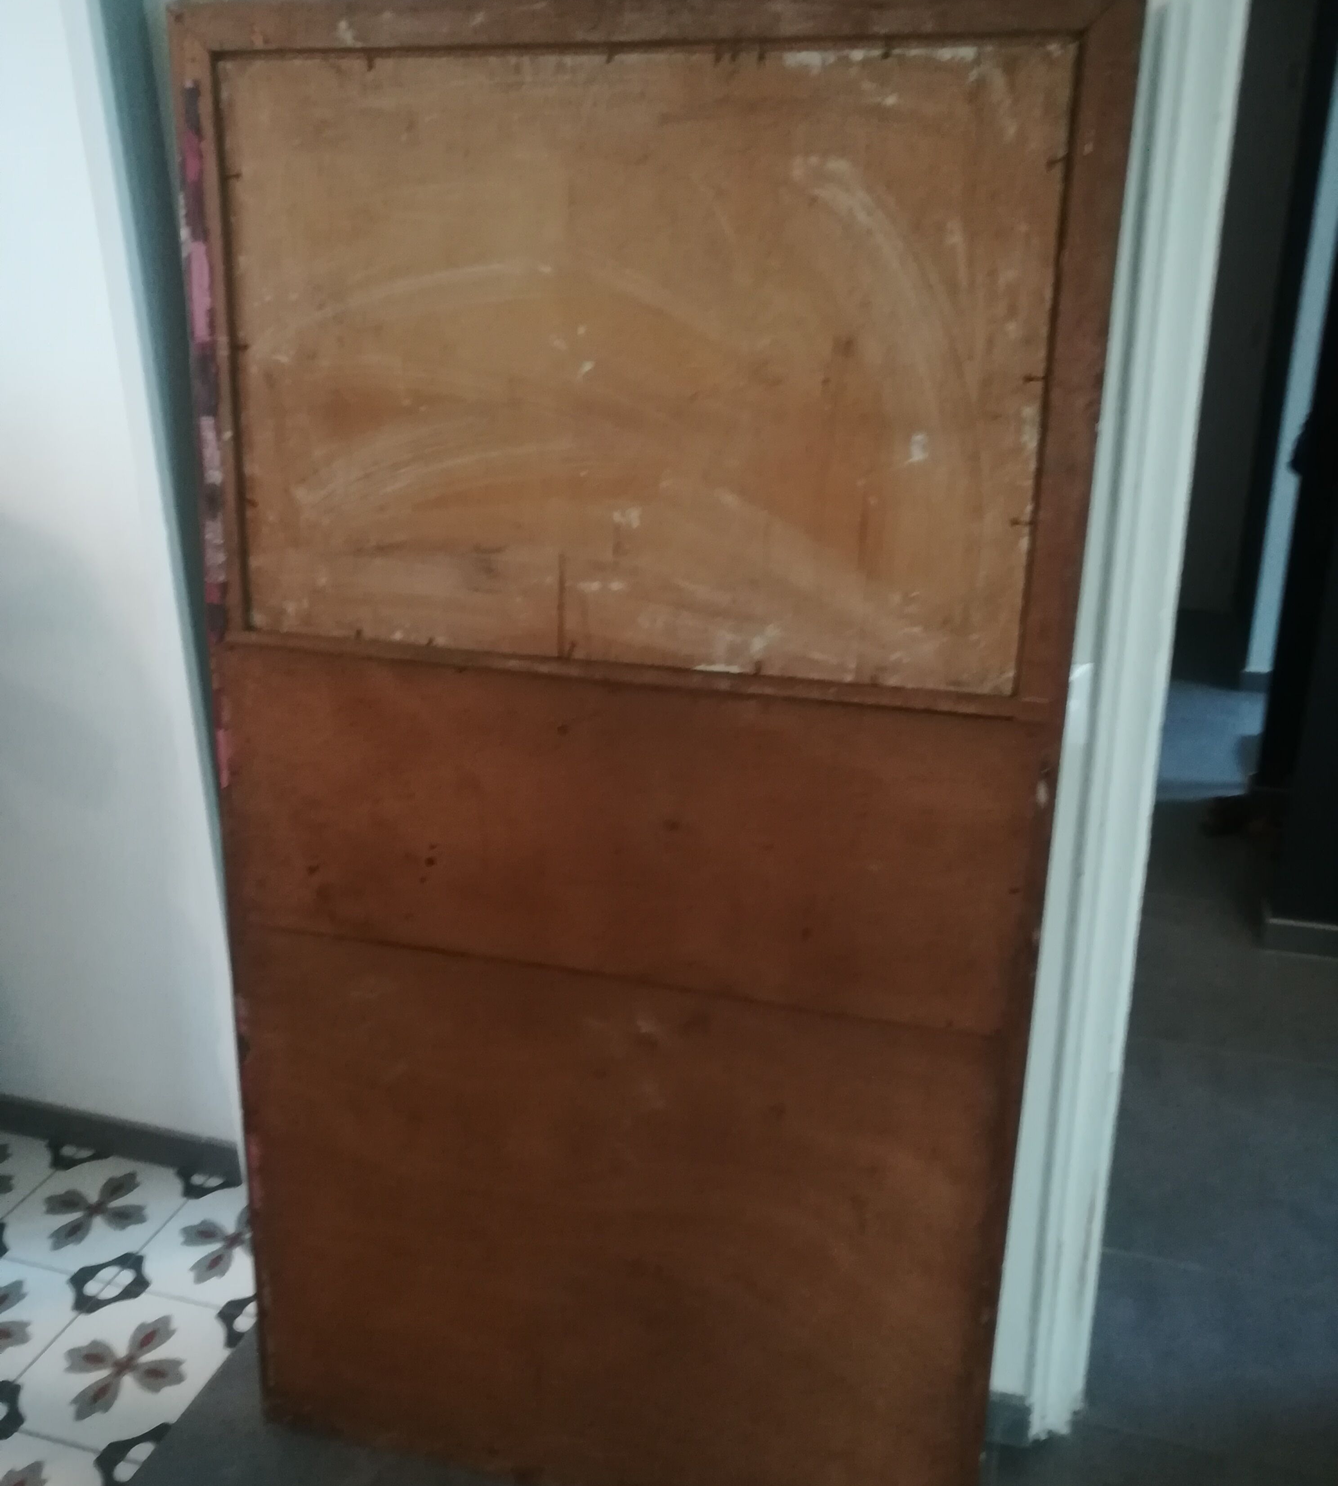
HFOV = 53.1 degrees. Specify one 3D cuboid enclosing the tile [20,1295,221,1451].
[{"bbox_3d":[-0.721,0.830,1.774,0.248,0.010,0.248,5,21,16],"label":"tile"}]

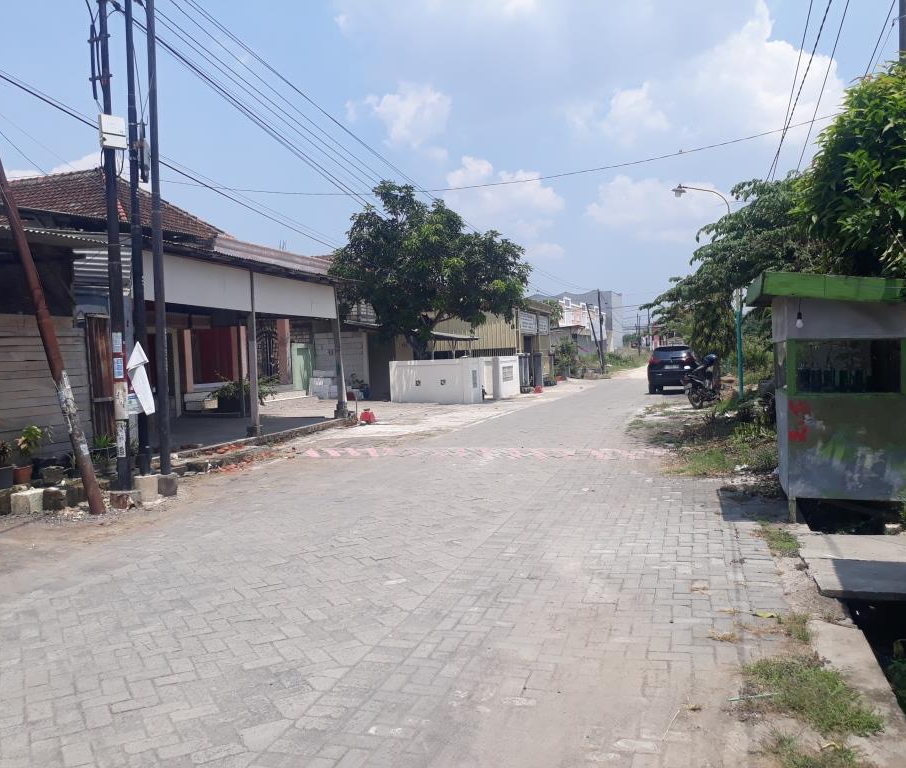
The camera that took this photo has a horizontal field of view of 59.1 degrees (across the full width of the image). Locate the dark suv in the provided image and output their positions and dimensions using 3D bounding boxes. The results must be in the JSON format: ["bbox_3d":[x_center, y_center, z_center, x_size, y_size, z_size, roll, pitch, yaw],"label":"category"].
[{"bbox_3d":[8.310,-0.605,30.100,1.790,1.660,4.350,-1,2,16],"label":"dark suv"}]

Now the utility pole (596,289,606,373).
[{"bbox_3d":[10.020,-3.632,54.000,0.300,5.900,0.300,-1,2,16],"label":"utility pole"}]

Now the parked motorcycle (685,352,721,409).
[{"bbox_3d":[6.550,-0.053,20.800,0.720,1.300,1.900,0,3,40],"label":"parked motorcycle"}]

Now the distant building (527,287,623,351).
[{"bbox_3d":[20.993,-10.199,138.000,14.500,12.500,18.000,-1,2,17],"label":"distant building"}]

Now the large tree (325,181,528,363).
[{"bbox_3d":[-0.806,-3.278,28.600,7.000,7.600,6.600,-1,2,16],"label":"large tree"}]

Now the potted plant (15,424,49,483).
[{"bbox_3d":[-4.681,0.775,8.850,0.380,0.650,0.360,-1,2,16],"label":"potted plant"}]

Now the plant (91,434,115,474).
[{"bbox_3d":[-4.376,0.875,10.000,0.320,0.500,0.320,-1,2,16],"label":"plant"}]

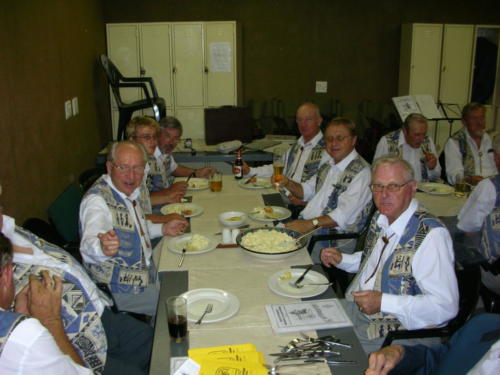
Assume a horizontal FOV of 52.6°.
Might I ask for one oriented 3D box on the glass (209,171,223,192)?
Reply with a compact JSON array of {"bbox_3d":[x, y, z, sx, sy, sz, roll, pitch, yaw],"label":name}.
[{"bbox_3d":[-0.230,-0.038,3.474,0.086,0.123,0.086,0,18,0],"label":"glass"}]

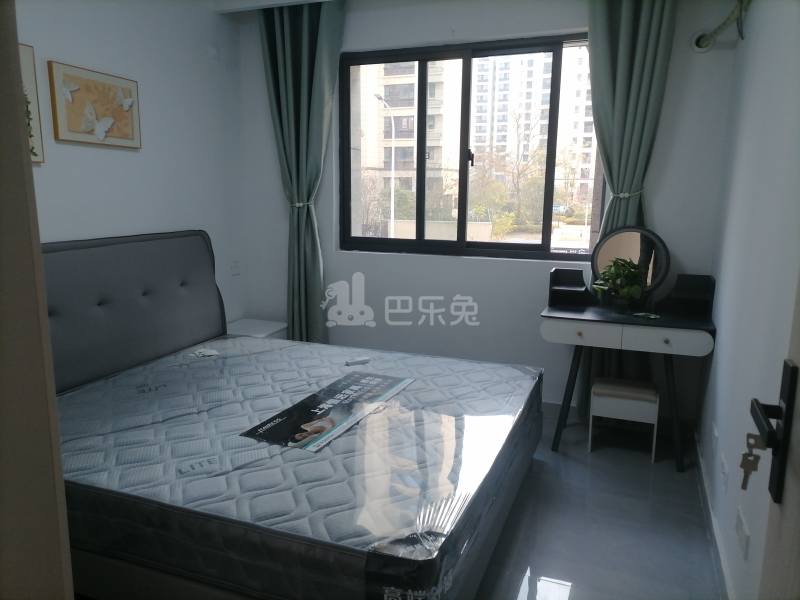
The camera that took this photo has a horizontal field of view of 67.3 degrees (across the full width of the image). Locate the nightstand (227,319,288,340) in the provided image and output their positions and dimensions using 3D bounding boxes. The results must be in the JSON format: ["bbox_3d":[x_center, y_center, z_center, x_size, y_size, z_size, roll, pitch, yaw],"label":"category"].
[{"bbox_3d":[-1.048,0.420,4.269,0.461,0.455,0.465,4,11,21],"label":"nightstand"}]

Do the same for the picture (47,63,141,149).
[{"bbox_3d":[-1.603,-1.018,3.203,0.032,0.367,0.534,4,11,21],"label":"picture"}]

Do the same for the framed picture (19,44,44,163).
[{"bbox_3d":[-1.816,-0.894,2.677,0.032,0.528,0.435,4,11,21],"label":"framed picture"}]

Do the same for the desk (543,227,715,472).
[{"bbox_3d":[1.188,0.232,3.209,0.804,1.228,0.449,4,11,21],"label":"desk"}]

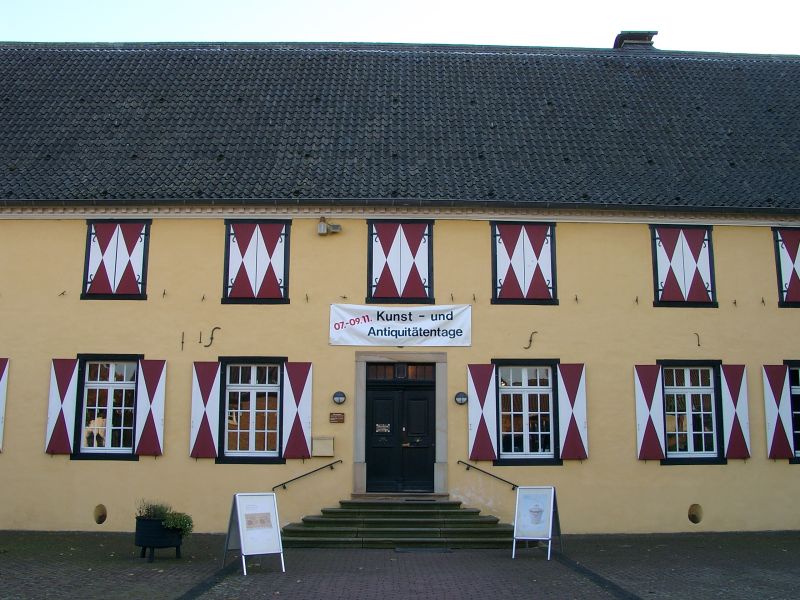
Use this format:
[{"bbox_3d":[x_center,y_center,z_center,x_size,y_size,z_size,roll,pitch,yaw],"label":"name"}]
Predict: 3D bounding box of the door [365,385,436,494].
[{"bbox_3d":[0.022,3.081,17.334,1.507,2.285,0.100,1,-9,-1],"label":"door"}]

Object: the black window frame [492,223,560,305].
[{"bbox_3d":[2.662,-0.787,16.797,1.428,1.804,0.150,0,-9,-1],"label":"black window frame"}]

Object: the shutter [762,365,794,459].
[{"bbox_3d":[8.280,2.450,17.206,0.563,2.025,0.060,1,-9,-1],"label":"shutter"}]

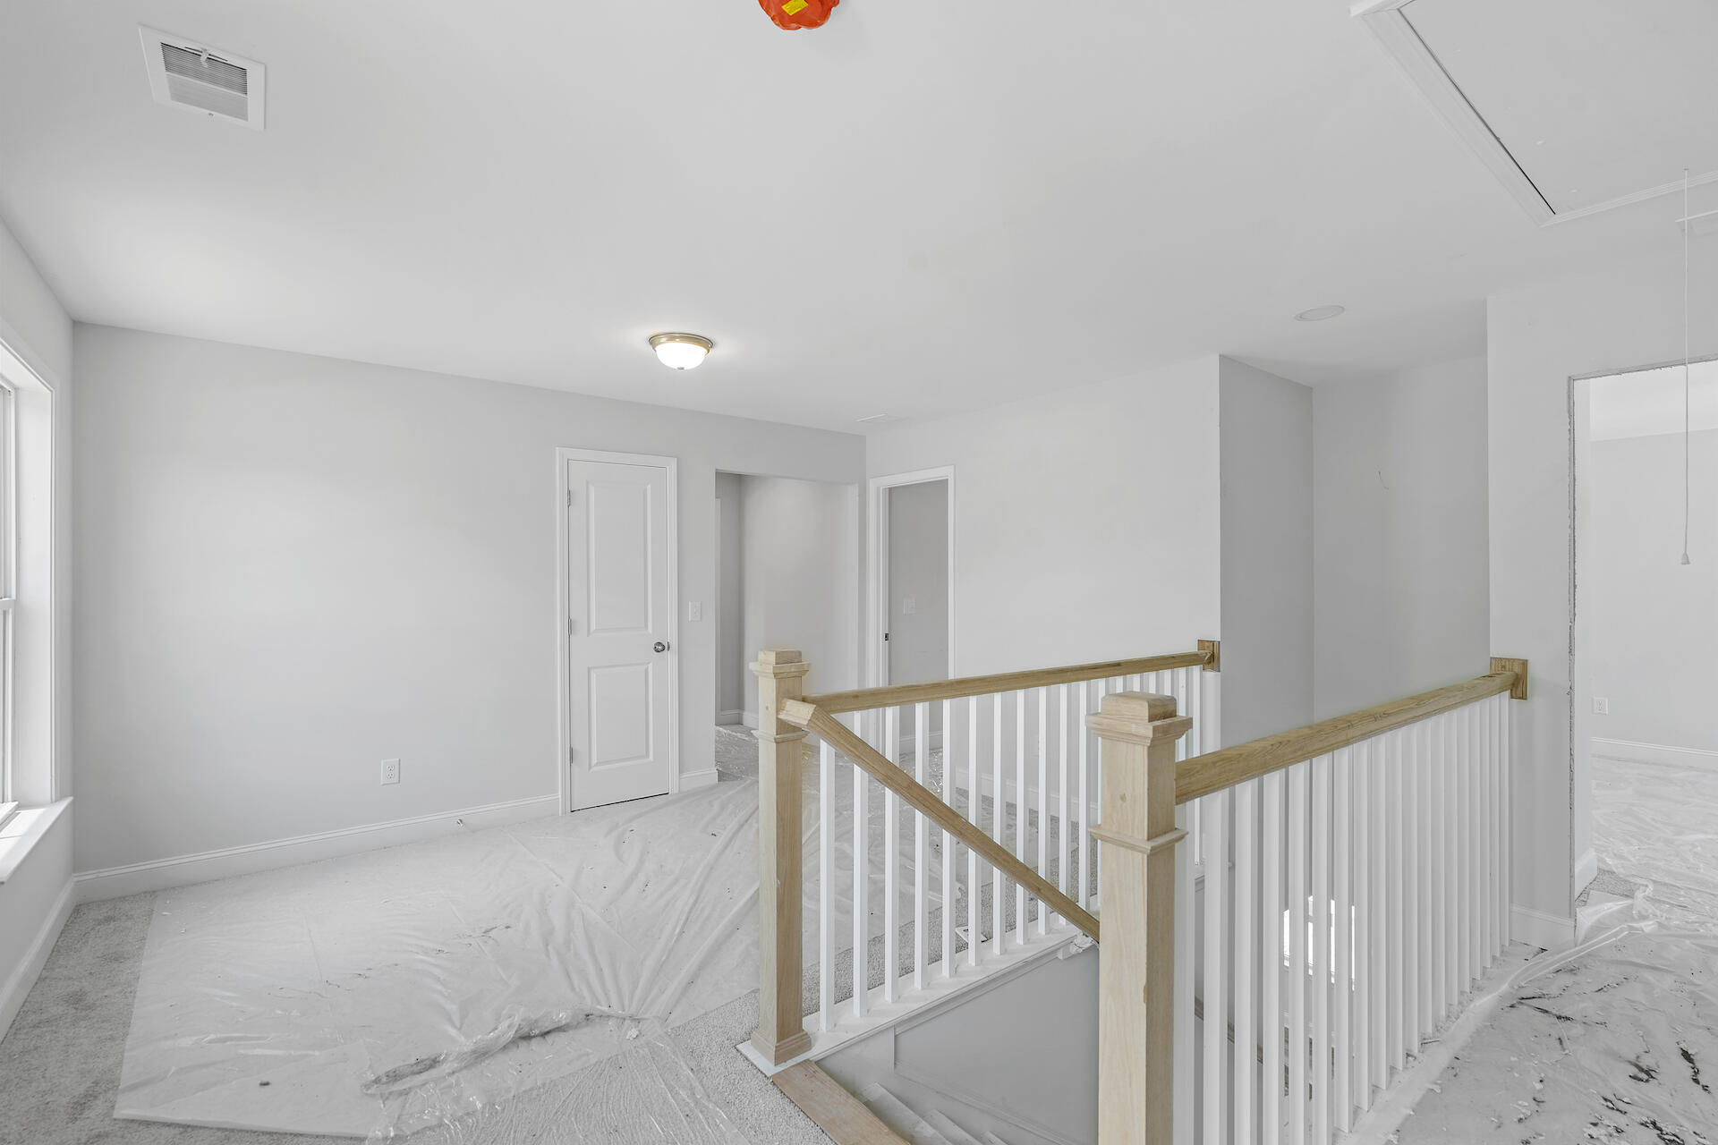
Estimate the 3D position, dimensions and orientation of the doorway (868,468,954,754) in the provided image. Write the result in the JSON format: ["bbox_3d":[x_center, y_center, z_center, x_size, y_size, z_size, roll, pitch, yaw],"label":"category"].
[{"bbox_3d":[0.409,0.348,5.441,0.140,2.096,0.879,0,0,-38],"label":"doorway"}]

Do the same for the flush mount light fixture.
[{"bbox_3d":[-0.809,-0.983,3.478,0.288,0.124,0.288,0,0,0],"label":"flush mount light fixture"}]

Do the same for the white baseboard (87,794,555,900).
[{"bbox_3d":[-2.493,1.334,3.787,1.962,0.123,0.020,0,0,-38],"label":"white baseboard"}]

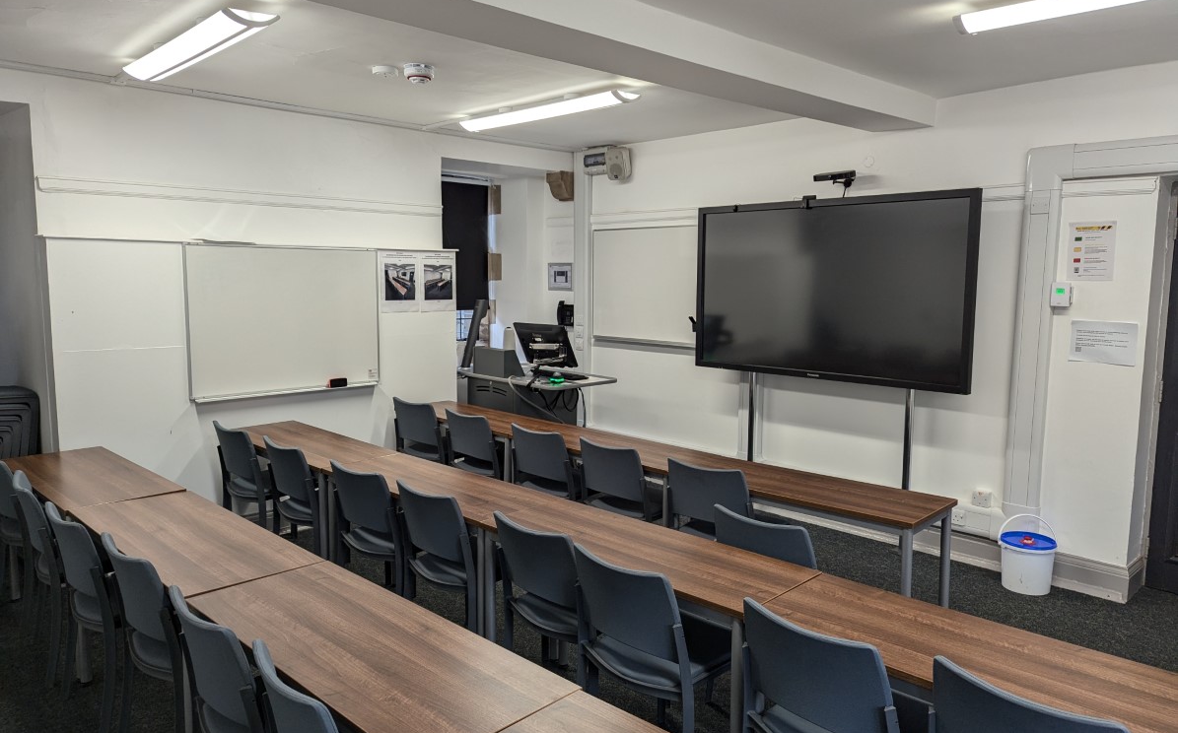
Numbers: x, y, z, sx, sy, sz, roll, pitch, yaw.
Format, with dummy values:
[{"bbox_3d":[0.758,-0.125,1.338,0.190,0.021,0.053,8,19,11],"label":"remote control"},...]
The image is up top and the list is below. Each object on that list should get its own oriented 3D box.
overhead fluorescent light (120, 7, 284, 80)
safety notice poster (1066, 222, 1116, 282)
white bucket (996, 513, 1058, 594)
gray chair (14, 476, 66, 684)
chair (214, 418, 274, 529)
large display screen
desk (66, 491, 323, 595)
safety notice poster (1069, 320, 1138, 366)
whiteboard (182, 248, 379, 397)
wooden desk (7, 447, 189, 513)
[{"bbox_3d":[-1.647,-1.310,3.383,0.180,0.070,1.280,-6,9,-44],"label":"overhead fluorescent light"},{"bbox_3d":[2.599,-0.595,4.232,0.210,0.297,0.008,7,9,44],"label":"safety notice poster"},{"bbox_3d":[2.361,1.002,4.394,0.280,0.386,0.275,7,9,44],"label":"white bucket"},{"bbox_3d":[-2.140,0.842,3.584,0.520,0.810,0.530,7,9,44],"label":"gray chair"},{"bbox_3d":[-1.799,0.722,4.725,0.500,0.805,0.520,7,9,44],"label":"chair"},{"bbox_3d":[1.433,-0.472,5.046,1.820,1.095,0.085,7,9,44],"label":"large display screen"},{"bbox_3d":[-1.471,0.964,3.018,1.200,0.715,0.452,7,9,43],"label":"desk"},{"bbox_3d":[2.656,-0.121,4.228,0.297,0.210,0.008,7,9,44],"label":"safety notice poster"},{"bbox_3d":[-1.863,-0.290,5.108,0.040,0.900,1.220,7,9,44],"label":"whiteboard"},{"bbox_3d":[-2.318,0.860,3.832,1.200,0.730,0.445,7,9,44],"label":"wooden desk"}]

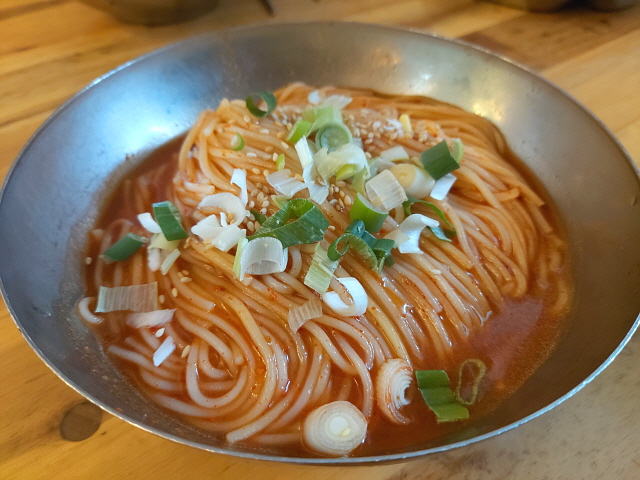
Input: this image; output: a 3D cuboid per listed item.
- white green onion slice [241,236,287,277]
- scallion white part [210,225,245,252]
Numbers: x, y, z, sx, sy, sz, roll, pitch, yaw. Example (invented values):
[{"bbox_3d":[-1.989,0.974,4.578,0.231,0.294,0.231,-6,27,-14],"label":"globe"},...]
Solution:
[{"bbox_3d":[-0.018,0.006,0.147,0.014,0.009,0.010,-4,48,-4],"label":"white green onion slice"},{"bbox_3d":[-0.034,-0.001,0.172,0.012,0.004,0.007,-39,65,-15],"label":"scallion white part"}]

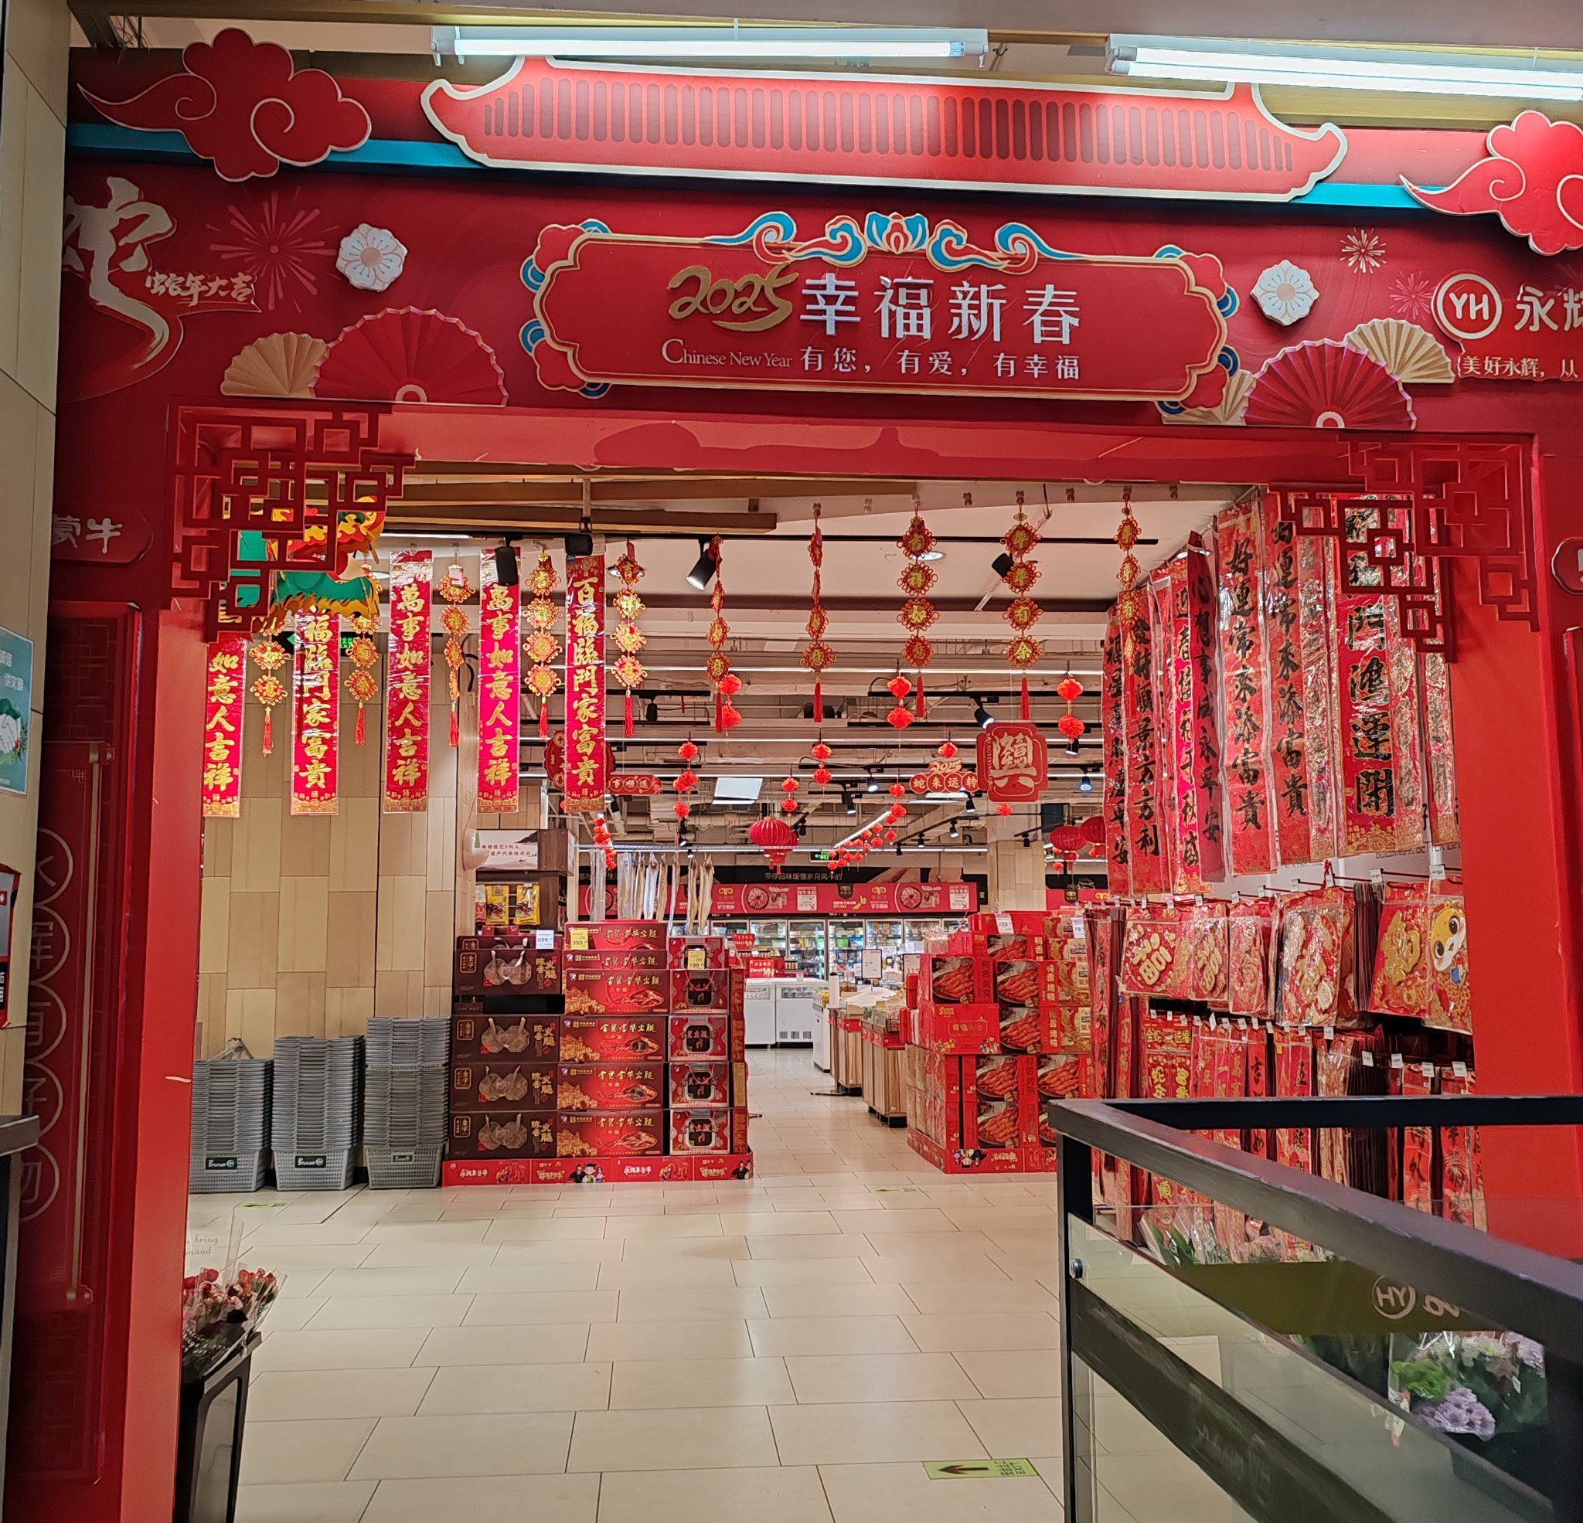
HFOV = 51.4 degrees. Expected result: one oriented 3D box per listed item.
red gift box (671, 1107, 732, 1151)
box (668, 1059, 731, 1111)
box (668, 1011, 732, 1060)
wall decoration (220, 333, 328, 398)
[{"bbox_3d":[-0.569,2.307,10.277,0.374,0.266,0.120,0,-6,-5],"label":"red gift box"},{"bbox_3d":[-0.579,2.056,10.436,0.389,0.291,0.130,0,-6,-5],"label":"box"},{"bbox_3d":[-0.581,1.734,10.340,0.379,0.280,0.120,0,-6,-5],"label":"box"},{"bbox_3d":[-1.044,-0.823,3.434,0.271,0.135,0.025,0,-6,-5],"label":"wall decoration"}]

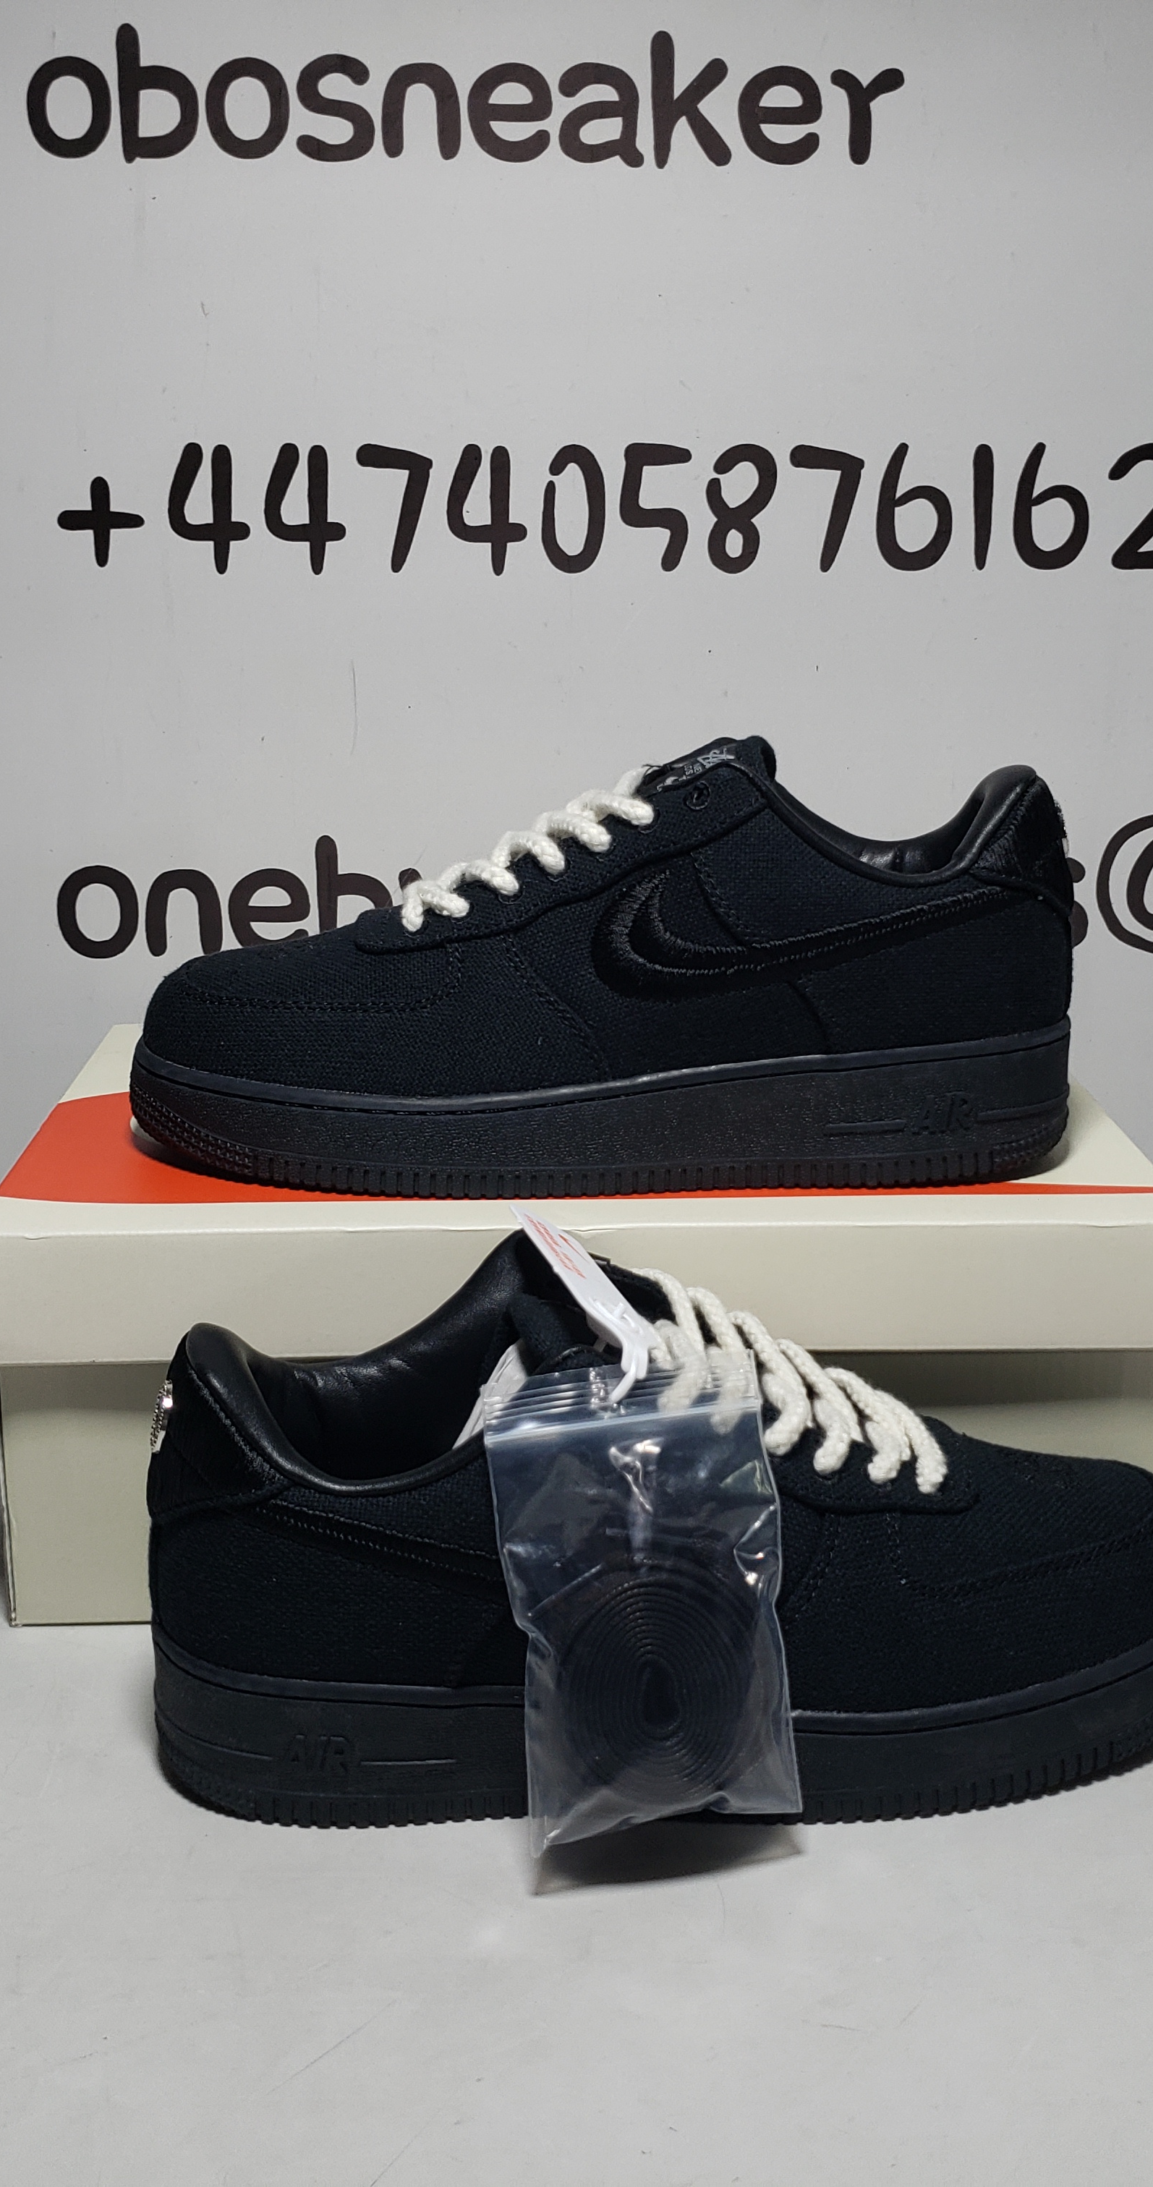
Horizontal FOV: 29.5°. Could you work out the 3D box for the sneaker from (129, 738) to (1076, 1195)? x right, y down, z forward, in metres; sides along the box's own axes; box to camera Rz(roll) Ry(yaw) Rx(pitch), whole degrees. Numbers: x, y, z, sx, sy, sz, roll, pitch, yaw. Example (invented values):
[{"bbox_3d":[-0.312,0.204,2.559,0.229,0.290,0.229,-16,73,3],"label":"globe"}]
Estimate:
[{"bbox_3d":[0.008,-0.046,0.672,0.295,0.128,0.113,0,16,-1],"label":"sneaker"}]

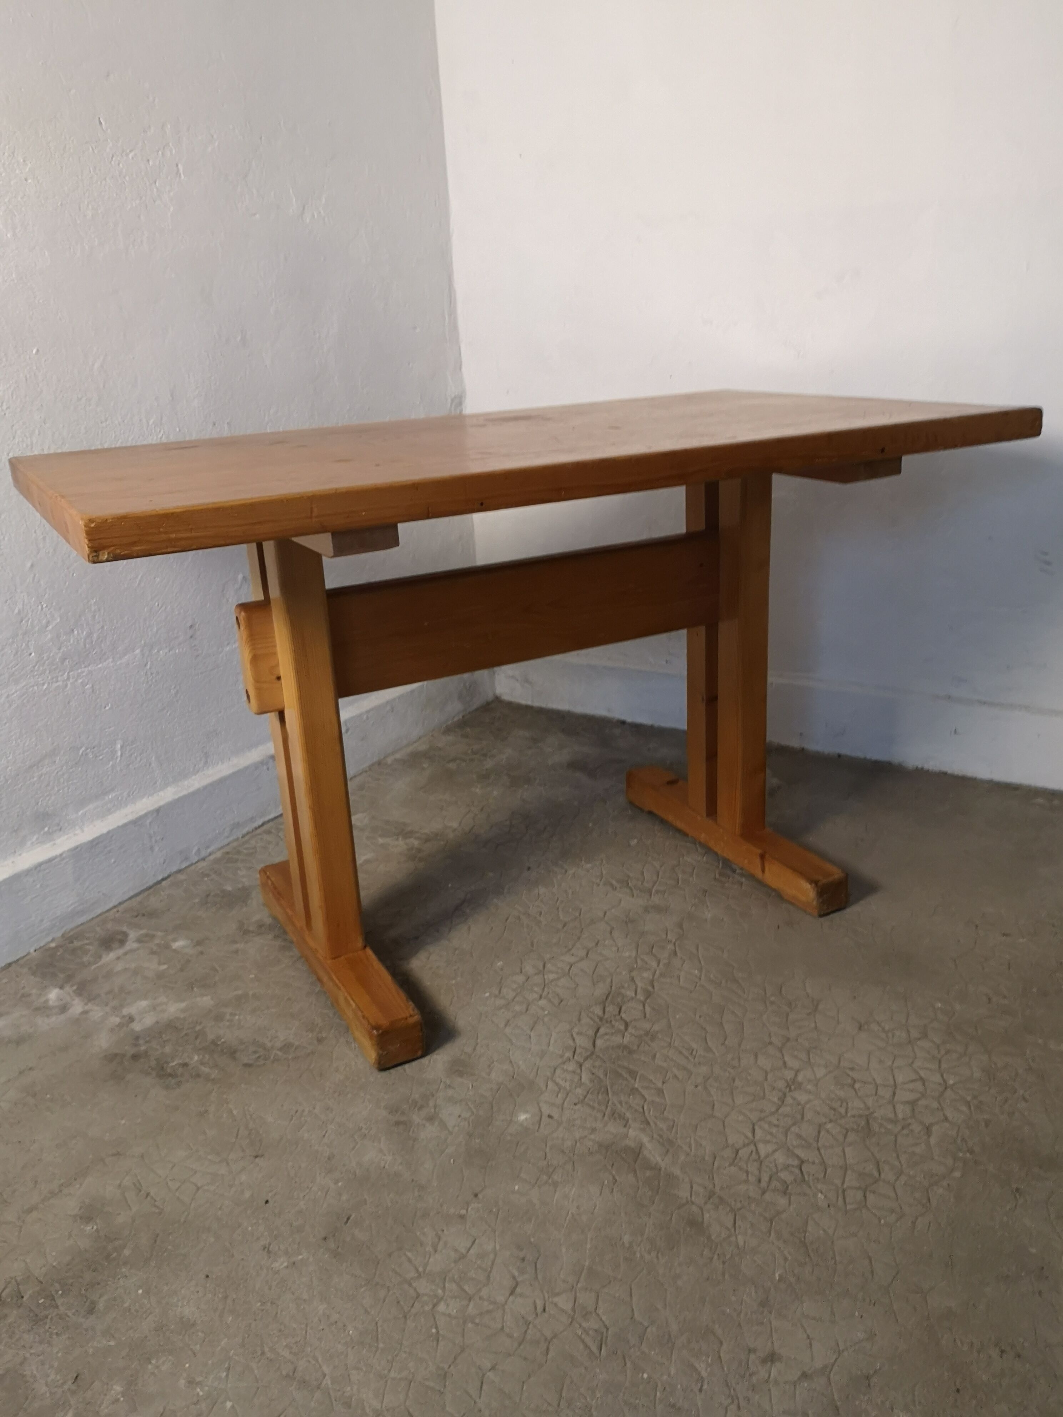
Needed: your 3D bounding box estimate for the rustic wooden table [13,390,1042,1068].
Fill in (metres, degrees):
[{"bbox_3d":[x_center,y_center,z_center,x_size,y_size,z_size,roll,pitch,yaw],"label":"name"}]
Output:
[{"bbox_3d":[0.004,-0.034,1.645,1.240,0.730,0.690,-13,21,-26],"label":"rustic wooden table"}]

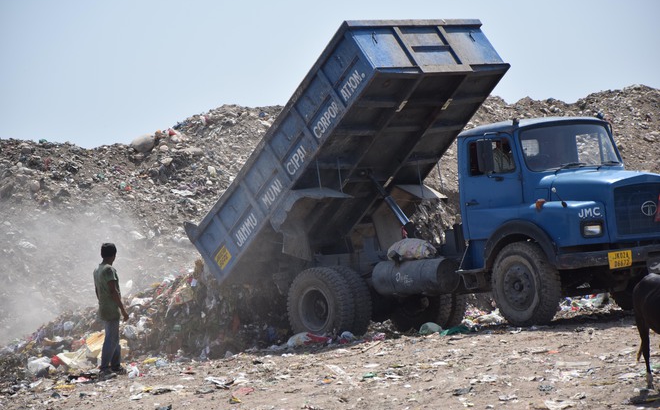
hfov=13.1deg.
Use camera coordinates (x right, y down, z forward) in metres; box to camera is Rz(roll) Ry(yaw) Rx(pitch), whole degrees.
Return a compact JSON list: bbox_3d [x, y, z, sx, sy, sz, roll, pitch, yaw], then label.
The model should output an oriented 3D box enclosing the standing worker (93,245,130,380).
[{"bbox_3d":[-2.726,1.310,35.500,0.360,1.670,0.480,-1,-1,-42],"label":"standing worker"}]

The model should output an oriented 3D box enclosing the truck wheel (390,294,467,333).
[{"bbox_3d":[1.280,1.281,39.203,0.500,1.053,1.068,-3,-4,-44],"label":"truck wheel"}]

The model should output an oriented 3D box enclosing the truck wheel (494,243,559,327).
[{"bbox_3d":[2.417,0.986,35.345,0.284,1.053,1.068,-4,-3,-37],"label":"truck wheel"}]

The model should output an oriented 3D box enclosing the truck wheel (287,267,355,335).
[{"bbox_3d":[-0.111,1.361,37.872,0.284,1.053,1.068,-3,-4,-44],"label":"truck wheel"}]

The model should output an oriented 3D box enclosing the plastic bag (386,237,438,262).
[{"bbox_3d":[1.057,0.570,36.887,0.400,0.300,0.700,-3,-4,-44],"label":"plastic bag"}]

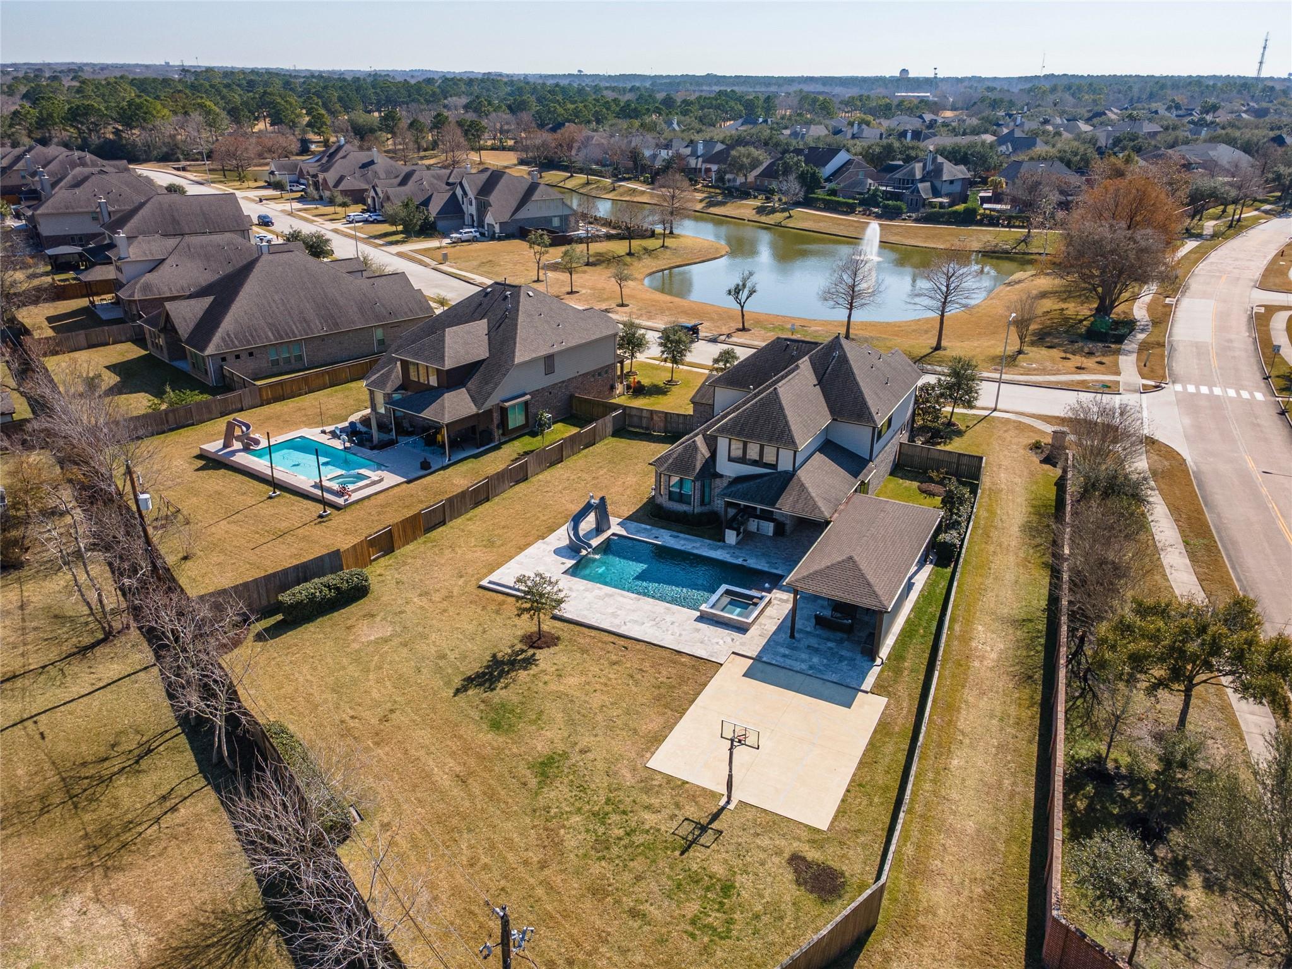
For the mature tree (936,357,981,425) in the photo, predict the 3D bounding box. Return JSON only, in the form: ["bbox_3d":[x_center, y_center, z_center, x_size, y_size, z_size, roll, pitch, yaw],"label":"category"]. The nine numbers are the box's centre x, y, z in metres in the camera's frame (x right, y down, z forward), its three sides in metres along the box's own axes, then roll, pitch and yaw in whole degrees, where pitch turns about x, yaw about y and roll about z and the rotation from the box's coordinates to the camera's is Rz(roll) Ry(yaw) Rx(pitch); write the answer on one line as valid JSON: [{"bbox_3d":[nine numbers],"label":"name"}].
[{"bbox_3d":[29.765,-8.965,86.235,4.200,6.800,4.200,9,26,18],"label":"mature tree"}]

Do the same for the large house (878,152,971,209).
[{"bbox_3d":[73.194,-81.303,238.329,20.000,12.000,18.000,-21,33,-39],"label":"large house"}]

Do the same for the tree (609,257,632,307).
[{"bbox_3d":[-3.447,-29.298,130.019,3.300,6.793,3.300,1,25,0],"label":"tree"}]

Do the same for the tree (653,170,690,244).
[{"bbox_3d":[5.206,-57.430,183.660,7.657,12.945,7.657,1,25,1],"label":"tree"}]

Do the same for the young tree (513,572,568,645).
[{"bbox_3d":[-6.337,7.172,52.786,3.152,4.544,3.152,-3,25,-7],"label":"young tree"}]

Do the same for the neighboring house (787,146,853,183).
[{"bbox_3d":[50.028,-93.755,265.960,16.500,11.000,20.000,20,31,35],"label":"neighboring house"}]

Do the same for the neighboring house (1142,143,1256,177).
[{"bbox_3d":[197.280,-115.956,319.952,30.000,9.000,22.000,-13,28,-27],"label":"neighboring house"}]

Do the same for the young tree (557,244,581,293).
[{"bbox_3d":[-11.386,-32.596,135.499,3.664,7.190,3.664,-1,25,-4],"label":"young tree"}]

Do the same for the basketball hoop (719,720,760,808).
[{"bbox_3d":[4.296,12.979,42.078,1.830,3.860,1.750,13,28,25],"label":"basketball hoop"}]

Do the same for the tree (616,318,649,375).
[{"bbox_3d":[-1.668,-15.740,101.295,3.700,6.276,3.700,1,25,0],"label":"tree"}]

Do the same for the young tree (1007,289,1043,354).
[{"bbox_3d":[47.001,-20.126,110.284,4.100,7.675,4.100,1,25,0],"label":"young tree"}]

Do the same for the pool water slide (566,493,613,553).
[{"bbox_3d":[-4.120,2.498,65.023,2.700,3.100,5.000,13,28,25],"label":"pool water slide"}]

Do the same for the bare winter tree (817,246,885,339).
[{"bbox_3d":[26.018,-23.727,112.273,8.223,11.296,8.223,6,25,12],"label":"bare winter tree"}]

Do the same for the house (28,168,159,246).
[{"bbox_3d":[-108.245,-54.884,176.092,24.000,12.200,21.700,-12,28,-25],"label":"house"}]

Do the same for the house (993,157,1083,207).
[{"bbox_3d":[106.205,-82.157,242.394,20.500,10.800,17.000,-3,25,-8],"label":"house"}]

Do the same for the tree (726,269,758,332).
[{"bbox_3d":[12.760,-23.960,117.192,3.800,7.800,3.800,3,25,6],"label":"tree"}]

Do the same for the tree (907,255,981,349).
[{"bbox_3d":[36.683,-22.086,109.054,9.000,11.700,9.000,9,26,17],"label":"tree"}]

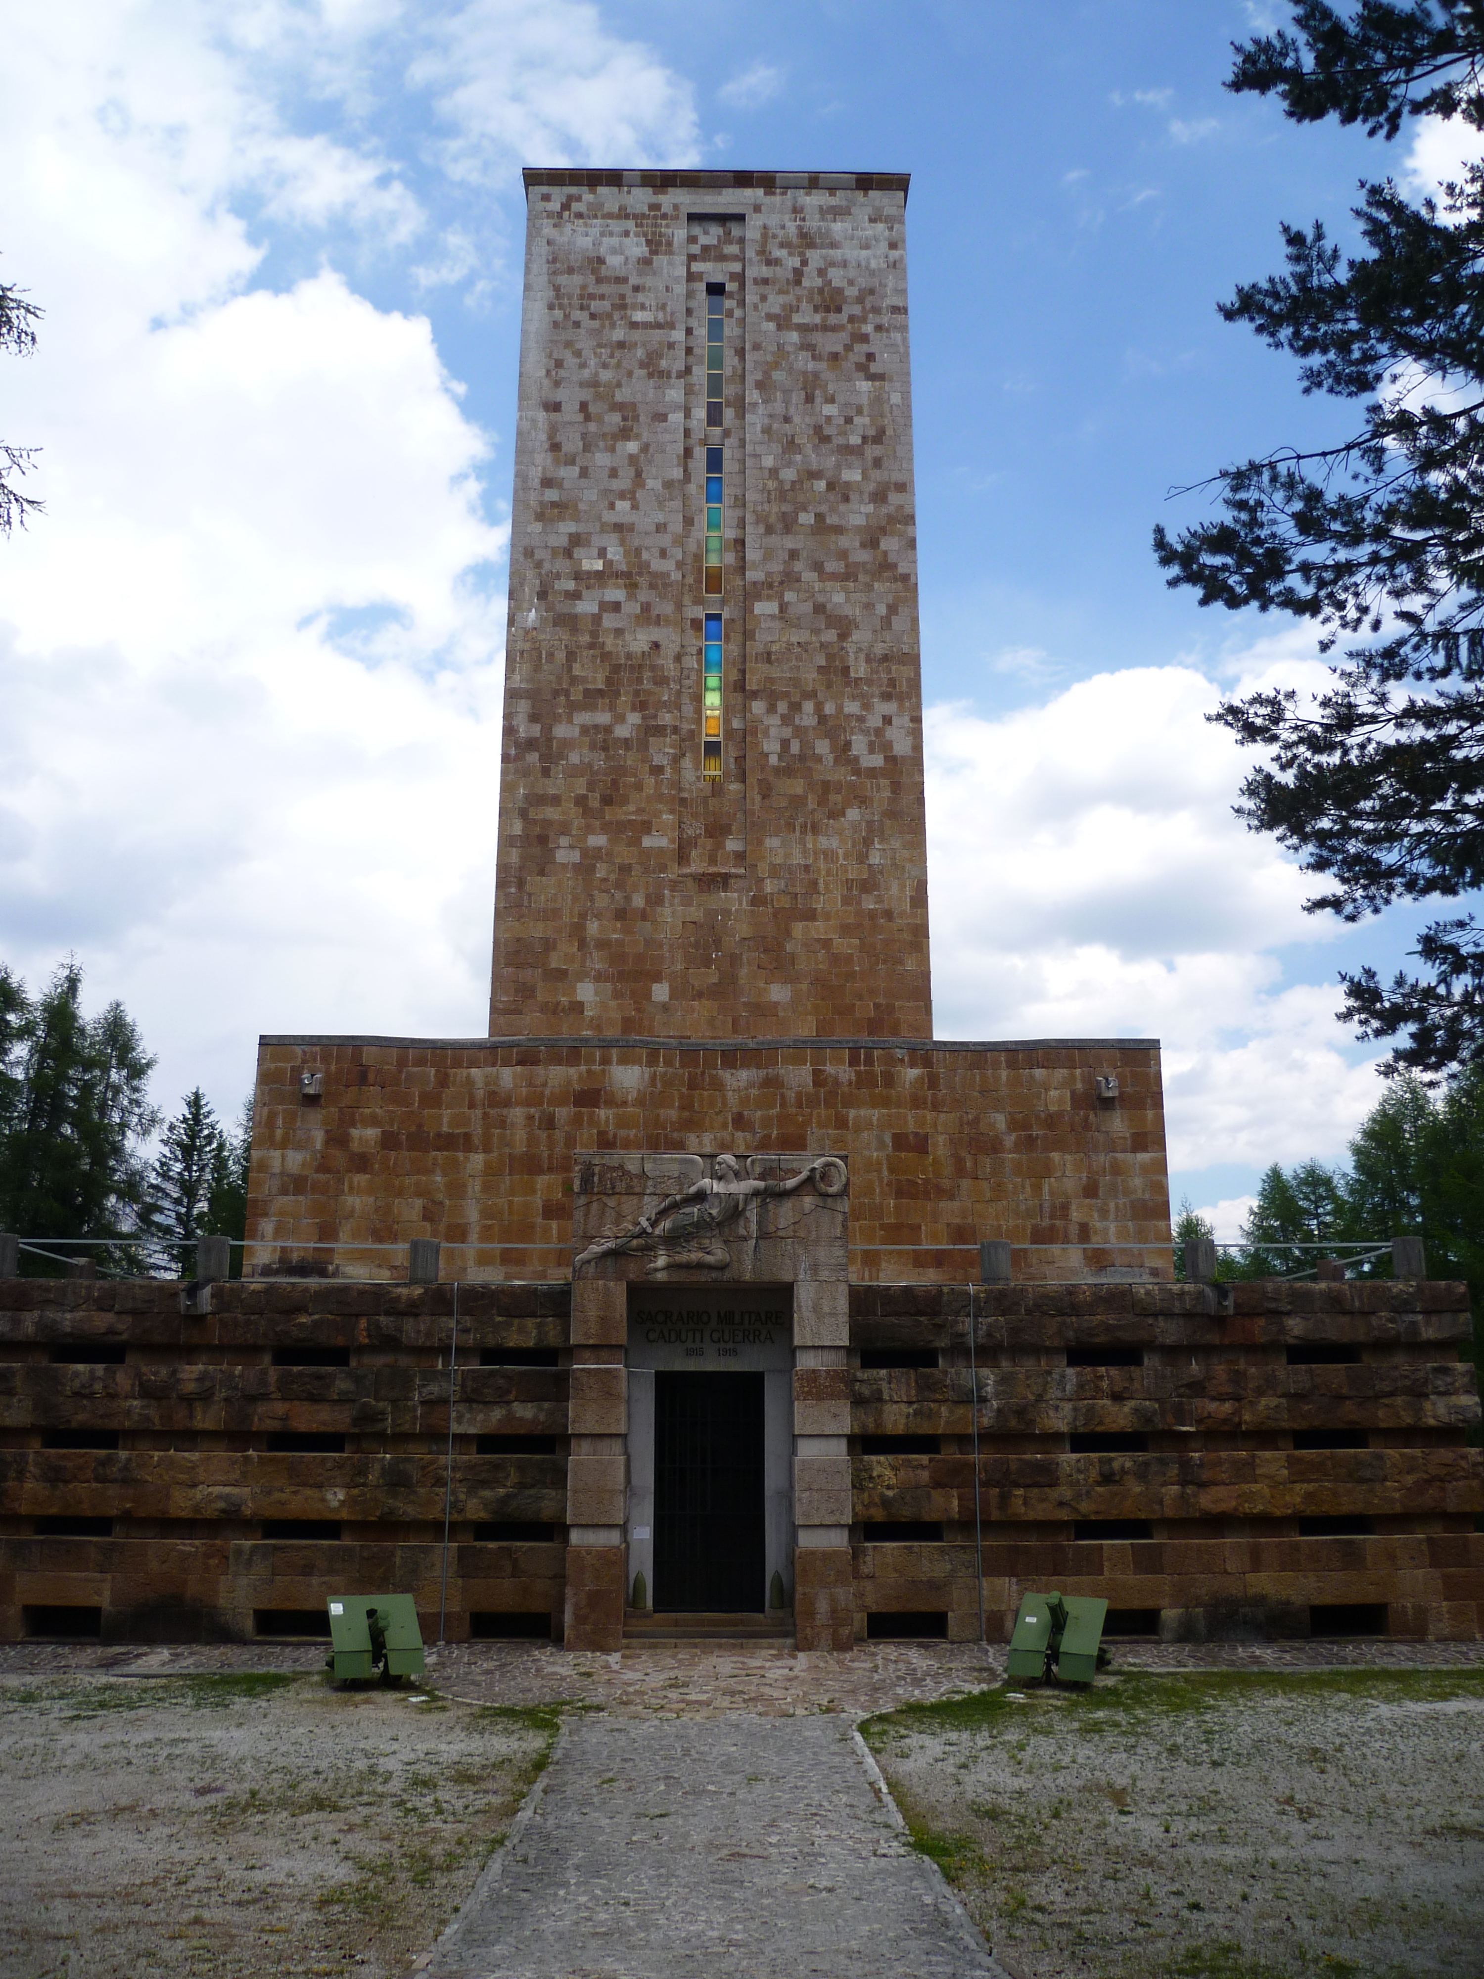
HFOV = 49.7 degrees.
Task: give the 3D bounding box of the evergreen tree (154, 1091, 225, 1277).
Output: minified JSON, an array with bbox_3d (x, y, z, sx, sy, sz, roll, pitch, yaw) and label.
[{"bbox_3d":[-22.938,12.752,63.933,4.500,18.040,4.500,0,-16,-1],"label":"evergreen tree"}]

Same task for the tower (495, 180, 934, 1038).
[{"bbox_3d":[-0.930,-10.403,54.036,12.500,29.880,12.500,0,-16,-1],"label":"tower"}]

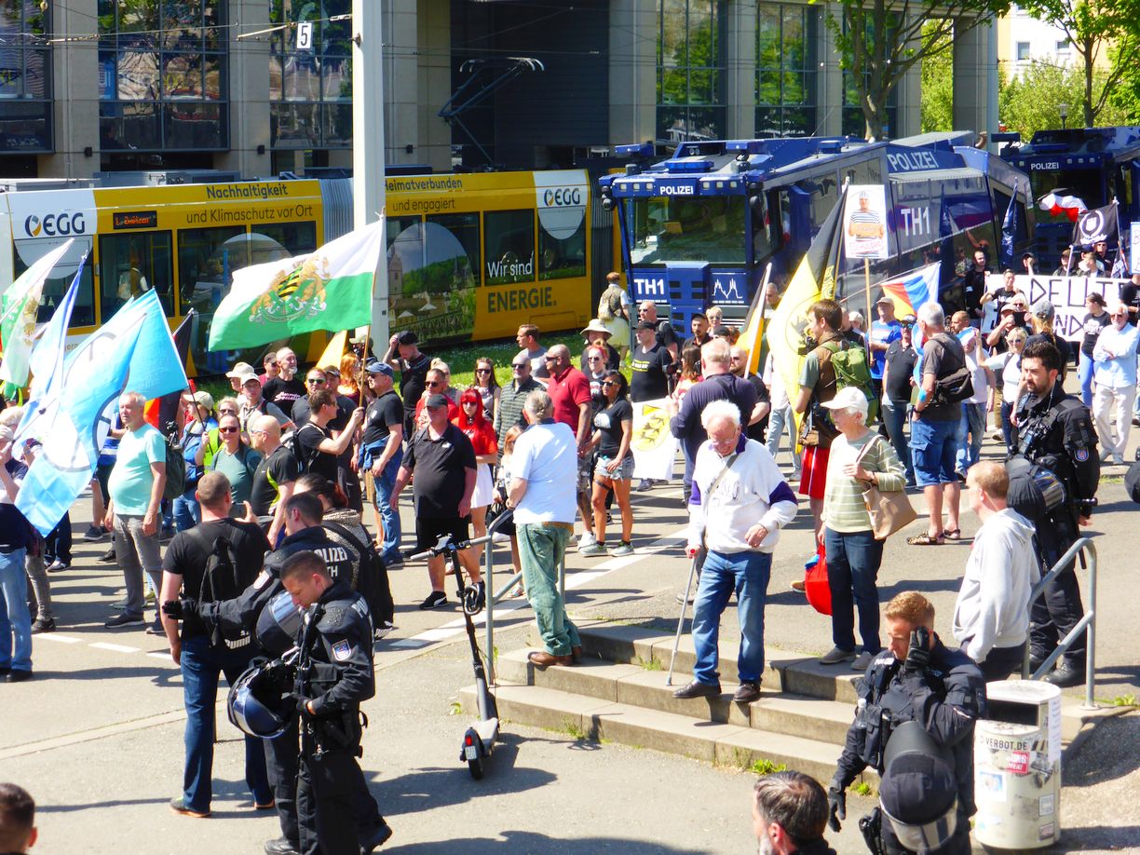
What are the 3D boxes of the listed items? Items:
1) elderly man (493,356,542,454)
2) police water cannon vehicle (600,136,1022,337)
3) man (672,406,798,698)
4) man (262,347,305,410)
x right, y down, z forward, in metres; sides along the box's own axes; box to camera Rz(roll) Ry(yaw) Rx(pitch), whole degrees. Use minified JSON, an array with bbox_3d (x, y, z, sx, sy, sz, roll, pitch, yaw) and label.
[{"bbox_3d":[-0.474,0.196,24.296,0.560,1.780,0.400,3,7,23],"label":"elderly man"},{"bbox_3d":[4.476,-3.025,43.523,2.550,3.700,9.900,3,8,35],"label":"police water cannon vehicle"},{"bbox_3d":[0.938,0.680,14.840,0.620,1.670,0.450,3,7,23],"label":"man"},{"bbox_3d":[-2.776,0.099,25.296,0.560,1.770,0.380,-1,6,-9],"label":"man"}]

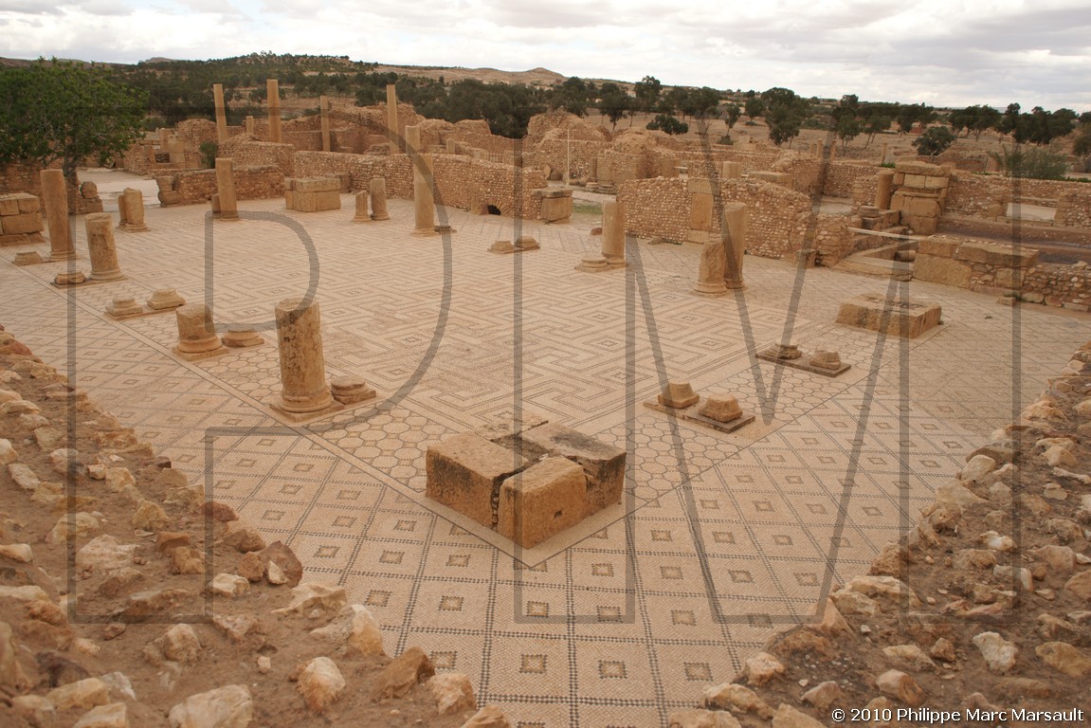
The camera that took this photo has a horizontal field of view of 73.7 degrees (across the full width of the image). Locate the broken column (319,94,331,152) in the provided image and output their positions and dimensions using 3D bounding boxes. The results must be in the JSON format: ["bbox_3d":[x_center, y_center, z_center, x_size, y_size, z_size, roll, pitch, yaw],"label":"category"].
[{"bbox_3d":[-14.648,-15.693,48.647,0.520,4.100,0.520,18,24,39],"label":"broken column"}]

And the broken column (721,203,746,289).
[{"bbox_3d":[3.815,-2.380,14.719,0.550,1.680,0.550,18,25,41],"label":"broken column"}]

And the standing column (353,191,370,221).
[{"bbox_3d":[-6.997,-6.019,27.630,0.640,1.044,0.640,18,23,40],"label":"standing column"}]

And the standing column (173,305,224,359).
[{"bbox_3d":[-4.950,-0.478,10.292,0.640,0.590,0.640,18,25,41],"label":"standing column"}]

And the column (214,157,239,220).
[{"bbox_3d":[-10.260,-5.620,23.331,0.640,1.825,0.640,18,24,39],"label":"column"}]

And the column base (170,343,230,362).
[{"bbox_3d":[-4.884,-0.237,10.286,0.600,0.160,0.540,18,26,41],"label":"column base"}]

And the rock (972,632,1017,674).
[{"bbox_3d":[1.683,1.079,2.720,0.145,0.100,0.115,3,17,0],"label":"rock"}]

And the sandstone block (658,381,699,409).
[{"bbox_3d":[1.583,0.335,8.691,0.360,0.235,0.360,18,25,41],"label":"sandstone block"}]

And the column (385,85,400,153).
[{"bbox_3d":[-8.978,-13.880,42.725,0.560,4.600,0.560,18,24,39],"label":"column"}]

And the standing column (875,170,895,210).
[{"bbox_3d":[12.447,-6.349,26.700,0.520,1.500,0.520,18,23,40],"label":"standing column"}]

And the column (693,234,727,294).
[{"bbox_3d":[3.695,-2.237,16.018,0.700,1.178,0.700,18,24,39],"label":"column"}]

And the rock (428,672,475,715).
[{"bbox_3d":[-0.275,0.965,2.134,0.146,0.102,0.115,-3,19,-9],"label":"rock"}]

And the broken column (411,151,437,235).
[{"bbox_3d":[-3.346,-4.631,20.060,0.650,2.150,0.650,1,19,0],"label":"broken column"}]

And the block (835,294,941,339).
[{"bbox_3d":[5.891,-0.862,12.497,1.280,0.345,1.280,18,25,41],"label":"block"}]

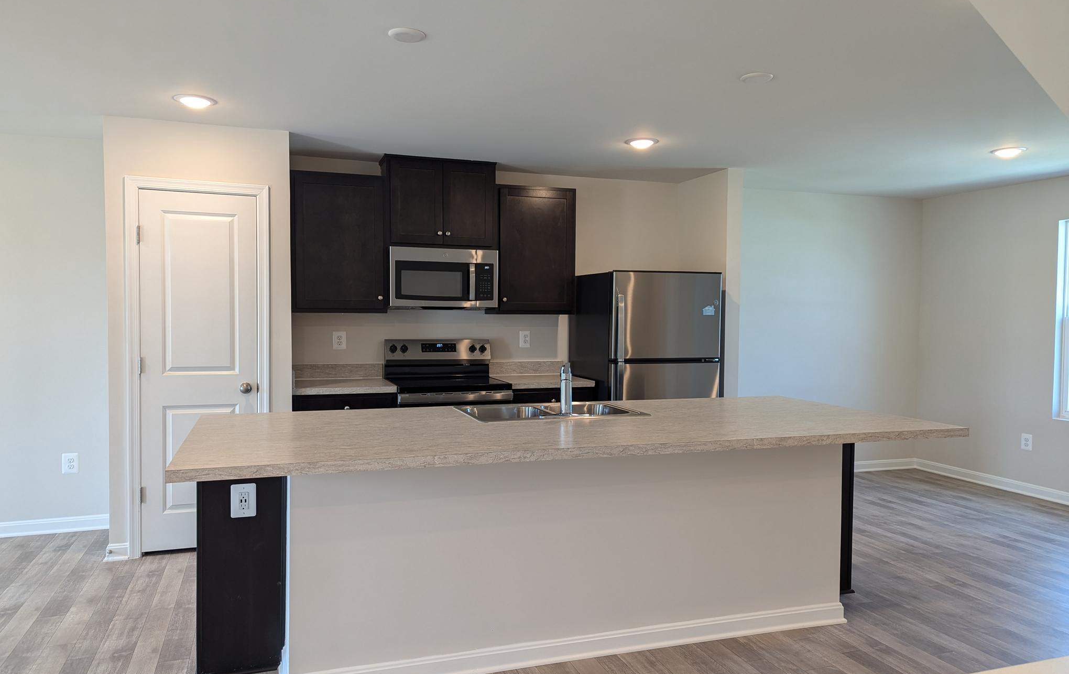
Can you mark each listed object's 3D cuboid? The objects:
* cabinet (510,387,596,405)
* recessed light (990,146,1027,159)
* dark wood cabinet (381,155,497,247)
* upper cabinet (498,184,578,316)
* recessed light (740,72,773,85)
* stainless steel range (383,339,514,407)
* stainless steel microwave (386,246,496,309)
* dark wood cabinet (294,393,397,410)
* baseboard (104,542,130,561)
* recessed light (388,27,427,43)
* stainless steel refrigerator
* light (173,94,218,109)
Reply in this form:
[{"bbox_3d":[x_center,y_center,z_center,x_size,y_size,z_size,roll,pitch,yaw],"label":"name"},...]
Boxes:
[{"bbox_3d":[0.023,0.783,5.343,0.581,0.877,0.628,0,2,-19],"label":"cabinet"},{"bbox_3d":[2.994,-1.159,4.689,0.200,0.035,0.200,0,2,-19],"label":"recessed light"},{"bbox_3d":[-0.674,-0.914,5.194,0.780,0.608,0.338,0,2,-19],"label":"dark wood cabinet"},{"bbox_3d":[-0.035,-0.617,5.429,0.600,0.907,0.328,0,2,-19],"label":"upper cabinet"},{"bbox_3d":[0.996,-1.154,3.328,0.142,0.015,0.142,0,2,0],"label":"recessed light"},{"bbox_3d":[-0.600,0.628,5.079,0.757,1.193,0.685,0,2,-19],"label":"stainless steel range"},{"bbox_3d":[-0.657,-0.403,5.196,0.757,0.409,0.398,0,2,-19],"label":"stainless steel microwave"},{"bbox_3d":[-1.274,0.781,4.881,0.623,0.884,0.633,0,2,-19],"label":"dark wood cabinet"},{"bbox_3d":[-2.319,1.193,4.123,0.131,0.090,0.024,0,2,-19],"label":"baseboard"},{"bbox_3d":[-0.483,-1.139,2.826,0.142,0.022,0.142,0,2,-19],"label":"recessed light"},{"bbox_3d":[0.800,0.382,5.458,0.838,1.685,0.795,0,2,-19],"label":"stainless steel refrigerator"},{"bbox_3d":[-1.705,-1.179,3.733,0.204,0.022,0.204,0,2,-19],"label":"light"}]

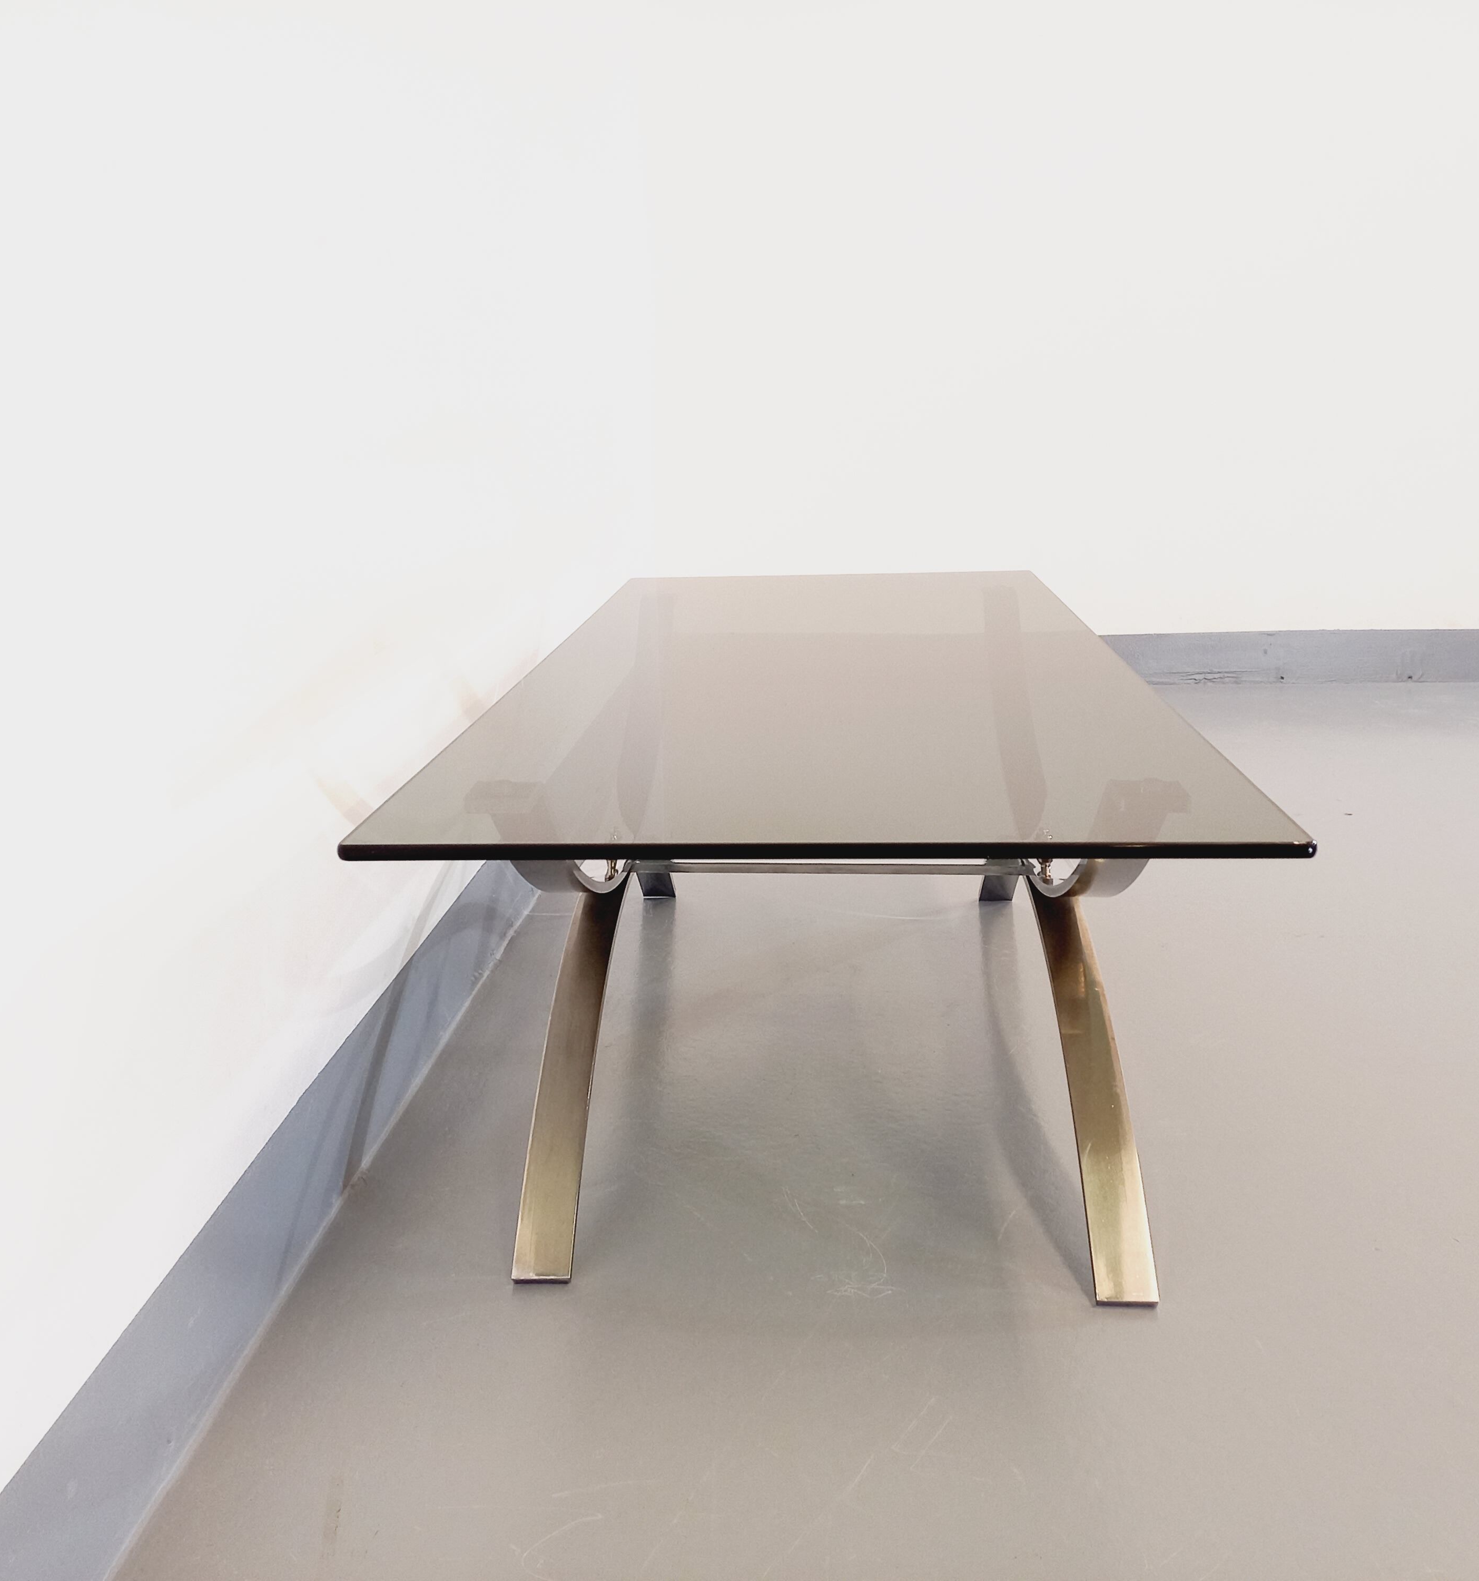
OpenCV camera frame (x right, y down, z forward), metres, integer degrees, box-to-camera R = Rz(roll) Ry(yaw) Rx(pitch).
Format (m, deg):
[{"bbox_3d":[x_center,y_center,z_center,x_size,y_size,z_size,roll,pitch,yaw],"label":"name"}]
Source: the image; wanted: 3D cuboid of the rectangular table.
[{"bbox_3d":[0.082,0.062,1.441,0.517,0.389,1.211,0,15,4],"label":"rectangular table"}]

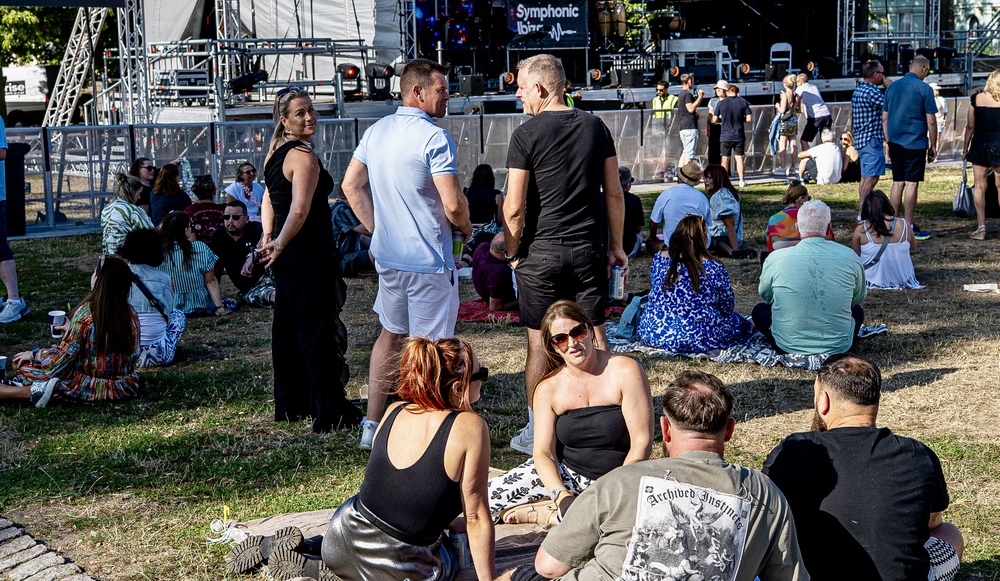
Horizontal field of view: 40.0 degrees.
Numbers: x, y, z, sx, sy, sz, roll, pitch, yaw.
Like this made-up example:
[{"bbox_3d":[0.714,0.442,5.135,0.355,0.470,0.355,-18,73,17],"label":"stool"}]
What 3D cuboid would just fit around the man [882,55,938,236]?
[{"bbox_3d":[4.250,-1.466,14.098,0.540,1.850,0.380,1,9,14],"label":"man"}]

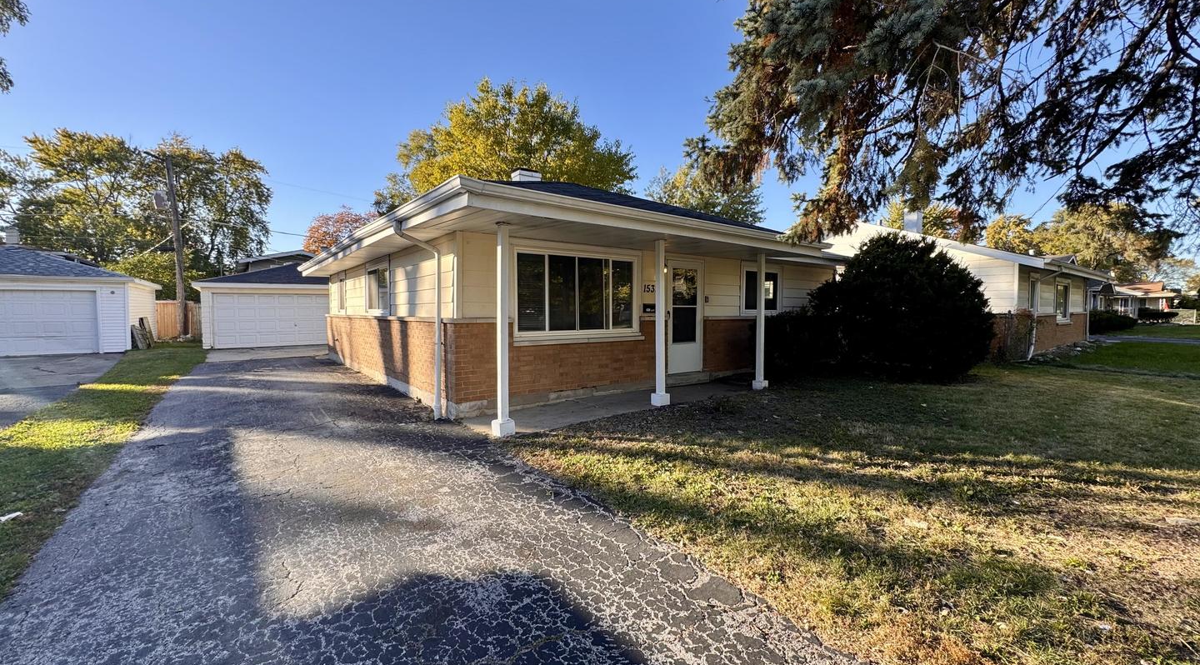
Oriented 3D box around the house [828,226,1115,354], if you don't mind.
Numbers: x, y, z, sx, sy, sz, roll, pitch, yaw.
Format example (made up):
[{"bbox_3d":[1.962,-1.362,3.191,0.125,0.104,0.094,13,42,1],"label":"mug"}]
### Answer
[{"bbox_3d":[11.628,-1.540,17.983,9.300,4.080,9.050,-2,3,-37],"label":"house"}]

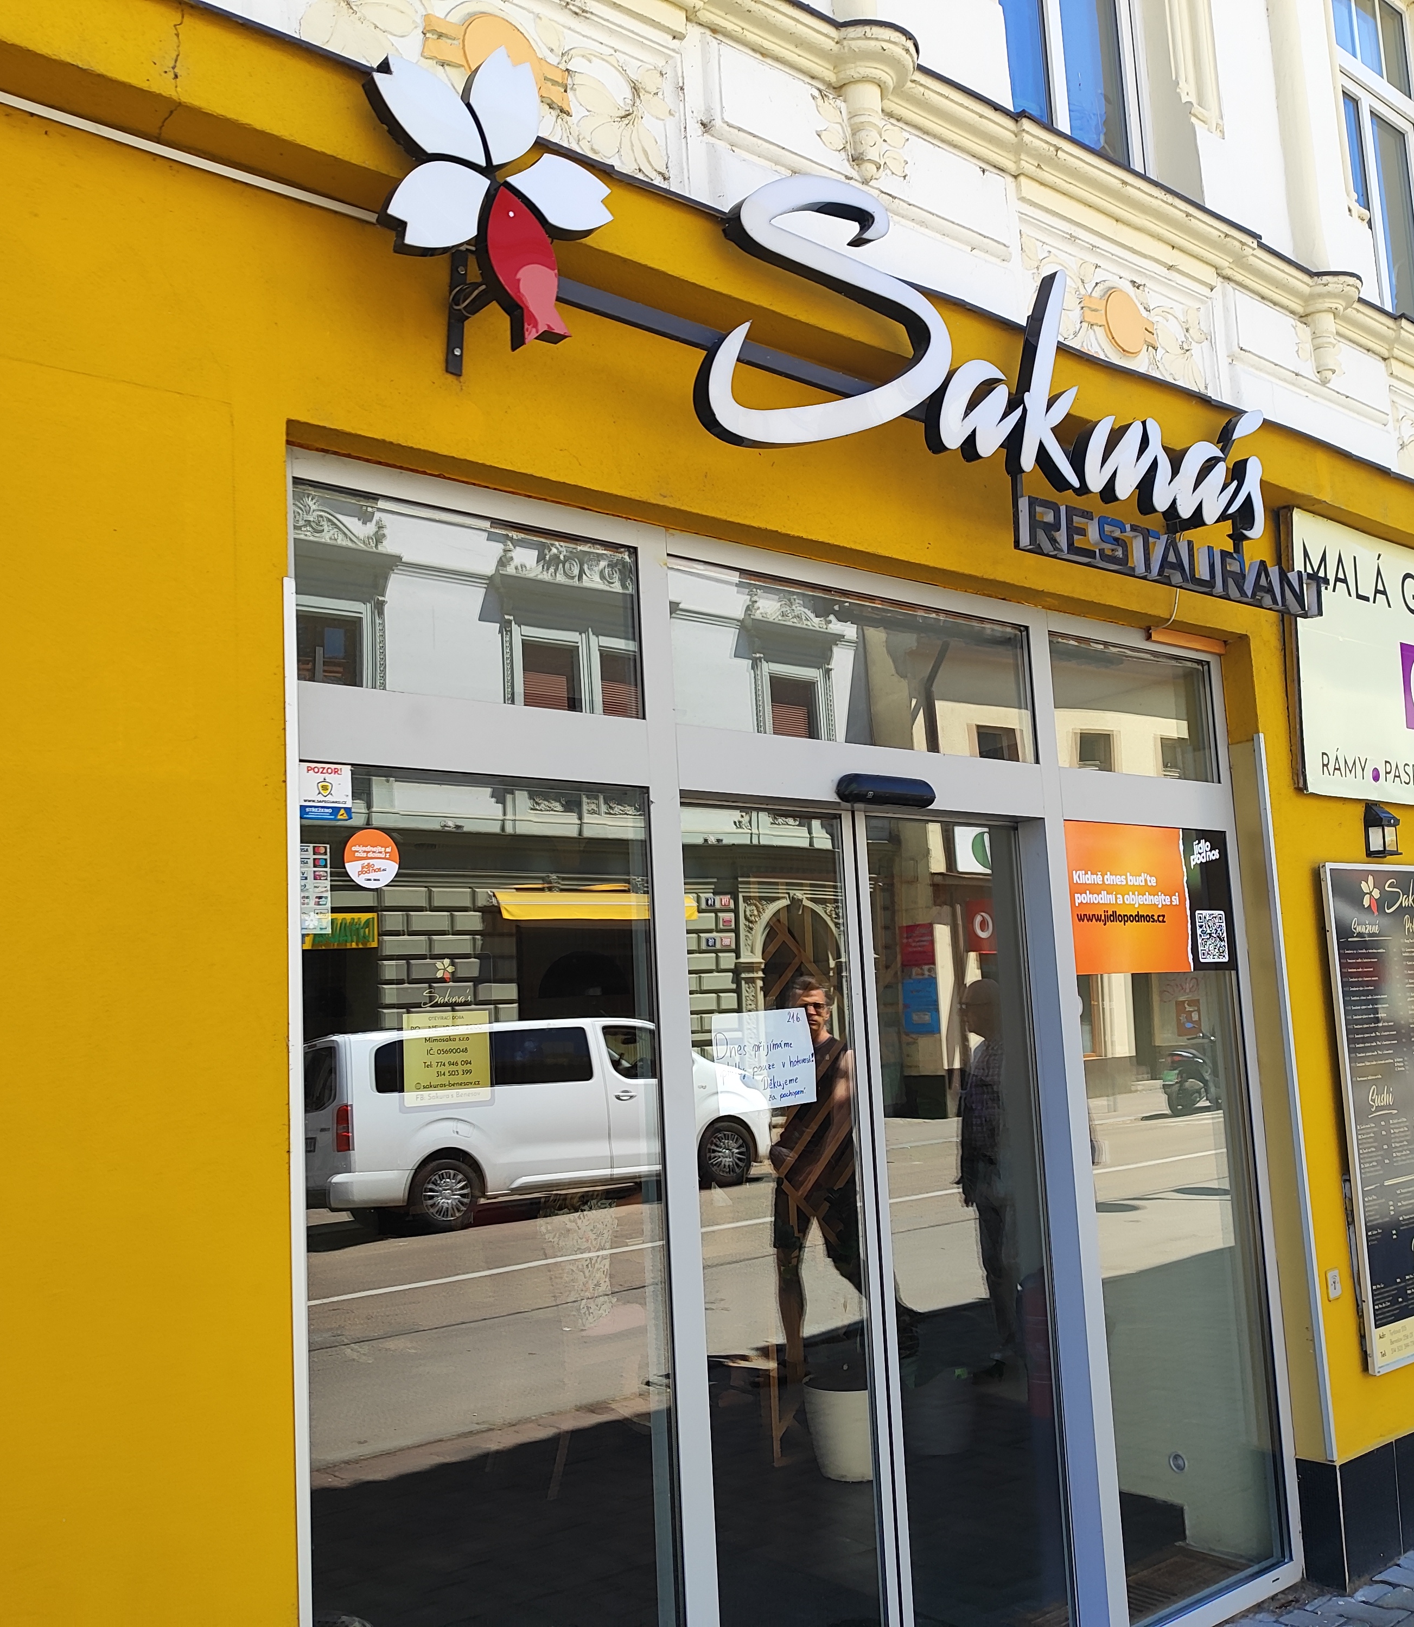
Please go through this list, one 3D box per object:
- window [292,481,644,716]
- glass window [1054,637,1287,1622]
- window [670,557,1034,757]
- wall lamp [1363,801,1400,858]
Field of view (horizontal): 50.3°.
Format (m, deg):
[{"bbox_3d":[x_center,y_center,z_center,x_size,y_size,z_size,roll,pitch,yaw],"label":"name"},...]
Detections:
[{"bbox_3d":[-0.441,-0.385,2.857,0.759,0.364,0.060,3,-10,-39],"label":"window"},{"bbox_3d":[1.237,0.776,4.054,0.762,2.499,0.060,3,-10,-39],"label":"glass window"},{"bbox_3d":[0.370,-0.332,3.523,1.190,0.359,0.060,3,-10,-39],"label":"window"},{"bbox_3d":[2.111,0.051,4.688,0.119,0.169,0.065,3,-10,-39],"label":"wall lamp"}]

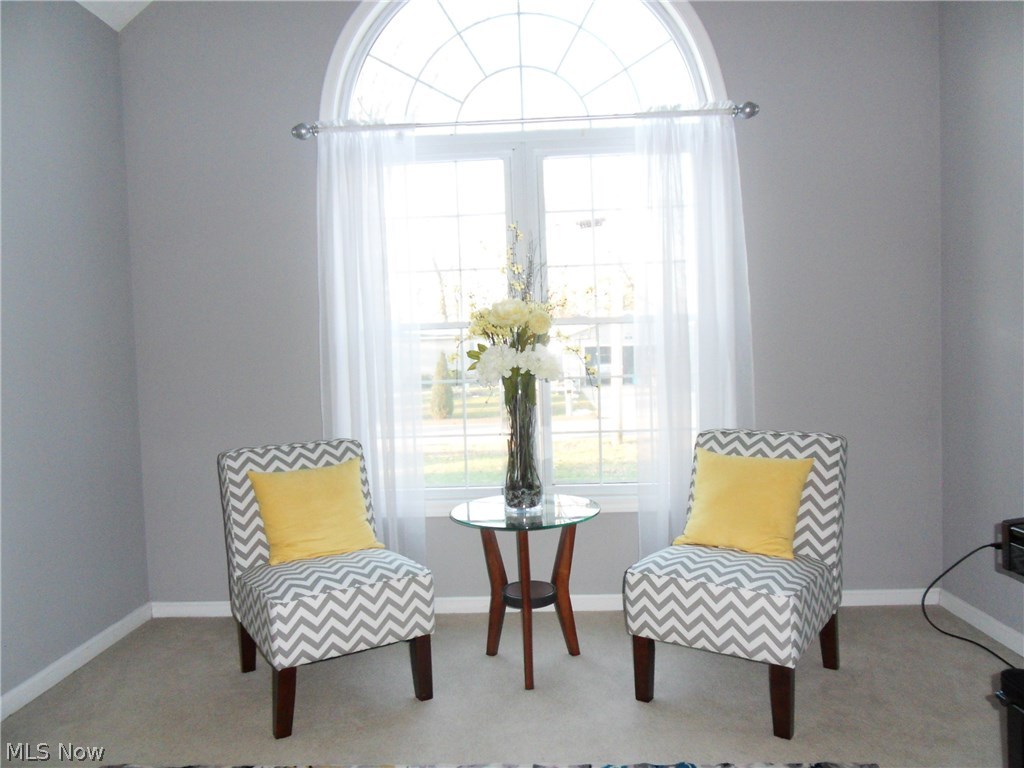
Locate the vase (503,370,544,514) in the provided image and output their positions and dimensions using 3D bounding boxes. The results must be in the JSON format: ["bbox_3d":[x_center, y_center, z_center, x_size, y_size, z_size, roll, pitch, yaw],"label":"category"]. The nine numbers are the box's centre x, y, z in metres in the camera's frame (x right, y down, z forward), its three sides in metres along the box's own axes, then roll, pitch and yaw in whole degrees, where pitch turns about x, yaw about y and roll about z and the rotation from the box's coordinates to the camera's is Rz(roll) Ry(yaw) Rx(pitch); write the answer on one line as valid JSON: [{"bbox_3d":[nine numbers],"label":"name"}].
[{"bbox_3d":[0.043,0.220,2.738,0.135,0.517,0.135,-2,2,0],"label":"vase"}]

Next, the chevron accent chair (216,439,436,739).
[{"bbox_3d":[-0.719,0.695,2.703,0.556,0.846,0.790,-3,2,-31],"label":"chevron accent chair"}]

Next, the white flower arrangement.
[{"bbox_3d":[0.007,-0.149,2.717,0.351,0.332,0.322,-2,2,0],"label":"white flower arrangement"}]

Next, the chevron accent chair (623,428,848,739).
[{"bbox_3d":[0.853,0.649,2.610,0.556,0.846,0.790,-1,2,36],"label":"chevron accent chair"}]

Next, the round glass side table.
[{"bbox_3d":[0.063,0.786,2.735,0.576,0.615,0.576,-2,2,0],"label":"round glass side table"}]

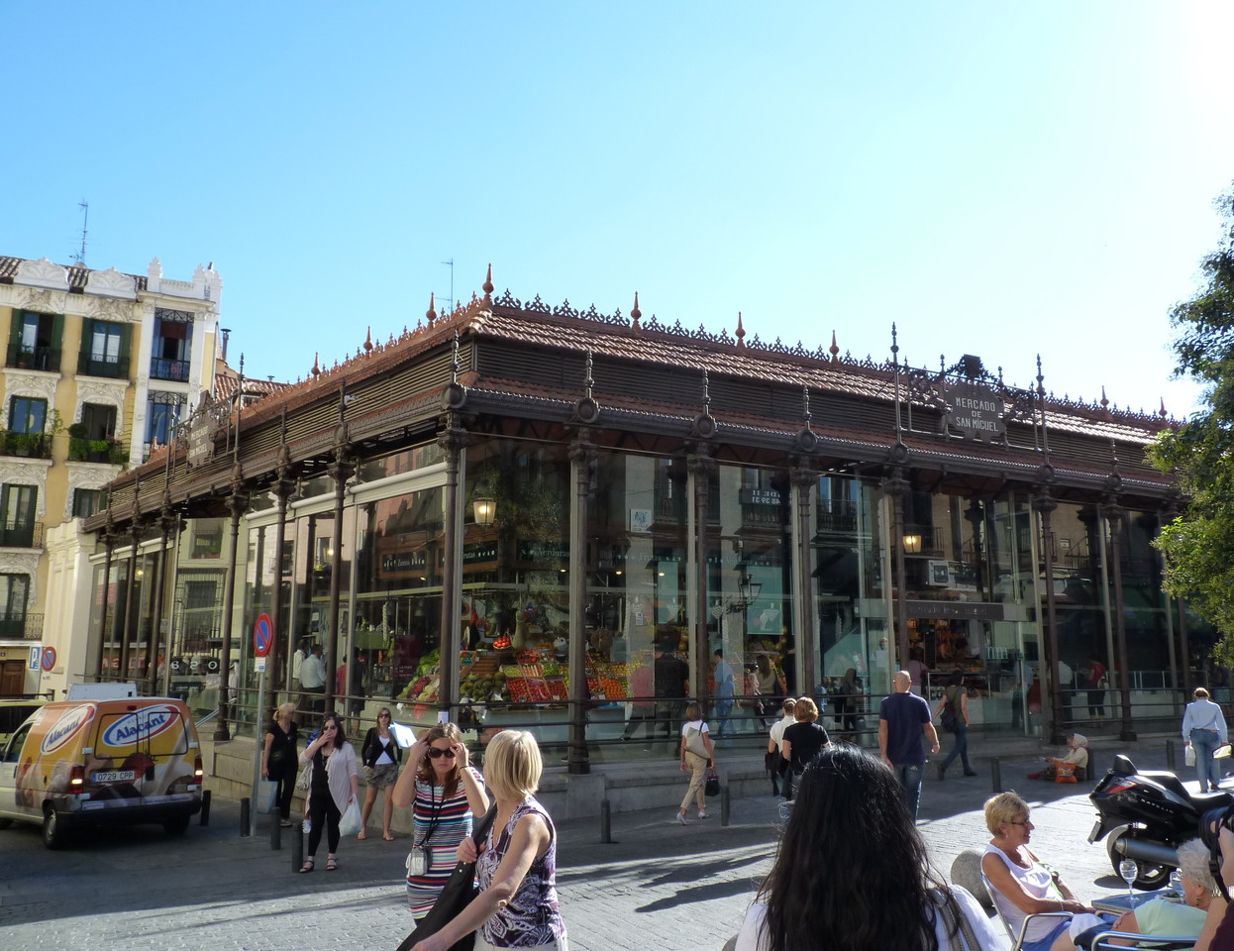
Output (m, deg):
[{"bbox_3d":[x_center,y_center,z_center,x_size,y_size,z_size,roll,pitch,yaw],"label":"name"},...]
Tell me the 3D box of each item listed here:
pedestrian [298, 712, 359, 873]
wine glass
[{"bbox_3d":[-3.086,3.369,10.573,0.620,1.633,0.420,0,-10,-2],"label":"pedestrian"},{"bbox_3d":[2.428,1.923,4.696,0.085,0.181,0.085,0,-10,0],"label":"wine glass"}]

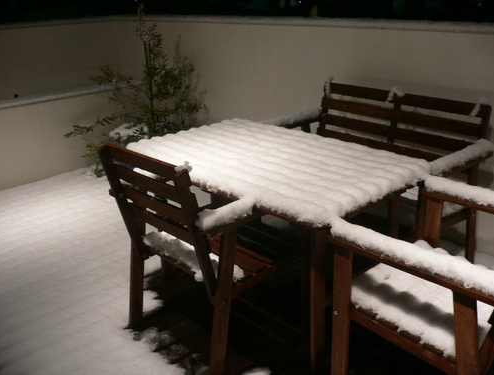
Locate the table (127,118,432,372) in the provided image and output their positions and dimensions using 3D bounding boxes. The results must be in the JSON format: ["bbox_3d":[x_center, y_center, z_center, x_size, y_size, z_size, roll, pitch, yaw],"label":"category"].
[{"bbox_3d":[0.102,0.219,2.320,0.664,0.776,1.150,-21,28,-38],"label":"table"}]

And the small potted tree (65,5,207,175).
[{"bbox_3d":[-0.967,-0.836,4.321,1.200,1.371,1.000,-7,22,-11],"label":"small potted tree"}]

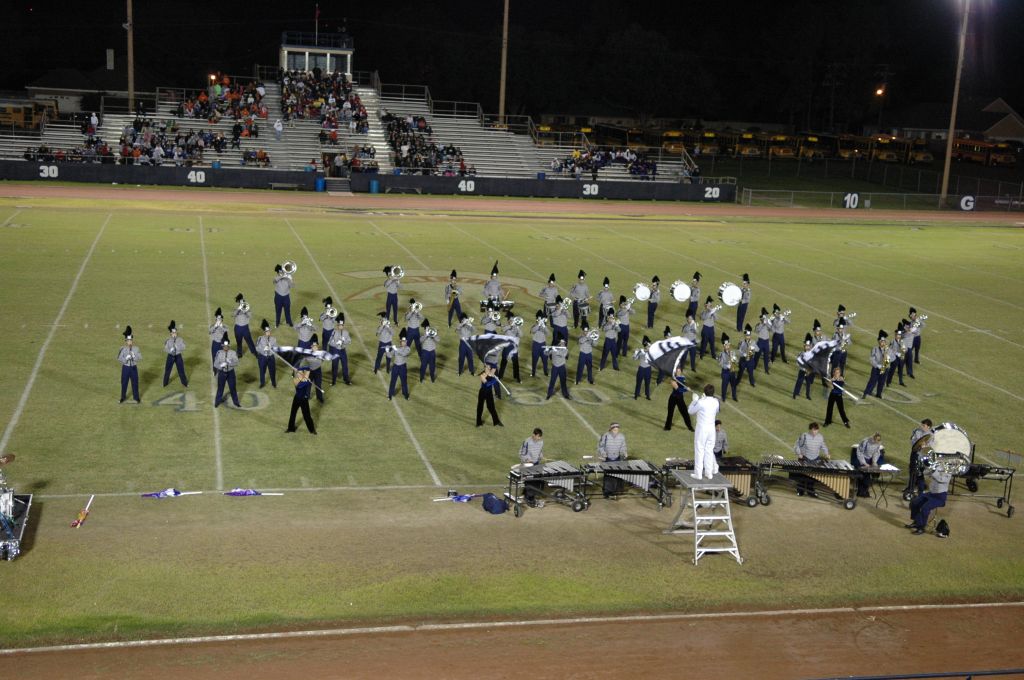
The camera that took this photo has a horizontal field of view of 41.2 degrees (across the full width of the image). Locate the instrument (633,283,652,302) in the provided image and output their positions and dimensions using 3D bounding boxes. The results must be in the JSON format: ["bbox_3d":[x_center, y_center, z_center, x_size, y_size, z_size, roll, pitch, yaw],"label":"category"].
[{"bbox_3d":[4.423,-1.598,46.640,0.540,0.540,0.380,0,12,-13],"label":"instrument"}]

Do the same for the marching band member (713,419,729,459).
[{"bbox_3d":[4.396,2.539,29.381,0.520,1.610,0.400,3,11,-2],"label":"marching band member"}]

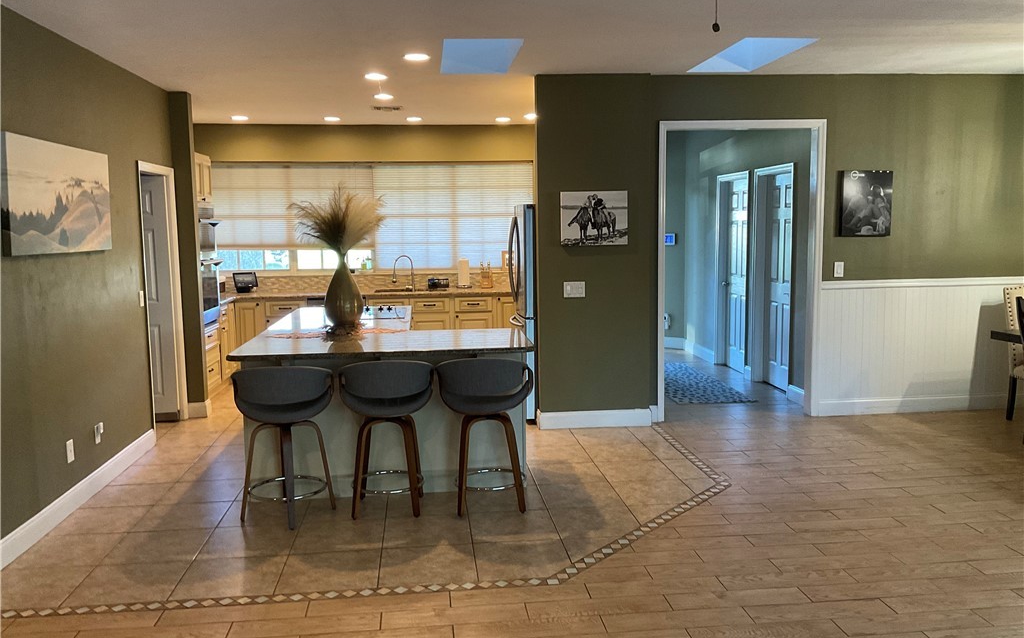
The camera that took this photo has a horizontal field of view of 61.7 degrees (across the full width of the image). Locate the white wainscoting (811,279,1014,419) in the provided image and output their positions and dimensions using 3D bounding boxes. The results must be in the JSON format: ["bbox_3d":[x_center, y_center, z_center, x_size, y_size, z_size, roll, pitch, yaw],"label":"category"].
[{"bbox_3d":[3.454,0.225,7.146,1.880,1.120,0.040,-2,6,-6],"label":"white wainscoting"}]

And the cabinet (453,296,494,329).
[{"bbox_3d":[-0.410,0.171,9.055,0.403,0.872,0.600,-2,7,-6],"label":"cabinet"}]

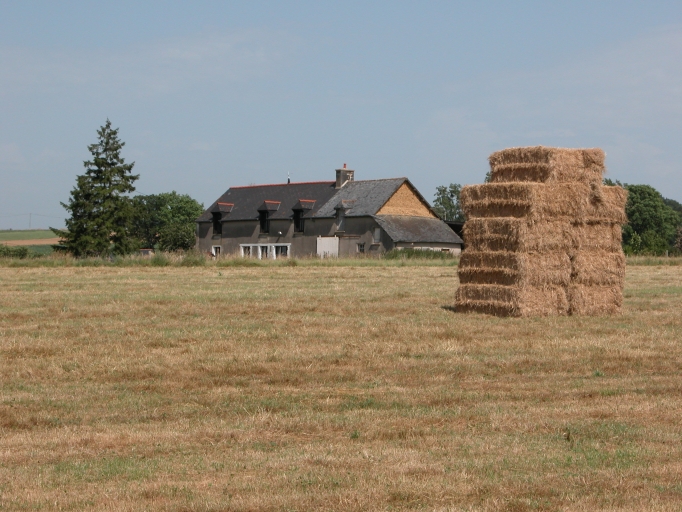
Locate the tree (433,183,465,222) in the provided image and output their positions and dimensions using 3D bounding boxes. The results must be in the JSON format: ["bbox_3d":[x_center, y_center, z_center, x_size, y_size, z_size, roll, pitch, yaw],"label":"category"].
[{"bbox_3d":[13.200,-4.200,275.000,5.200,9.300,5.200,0,0,0],"label":"tree"}]

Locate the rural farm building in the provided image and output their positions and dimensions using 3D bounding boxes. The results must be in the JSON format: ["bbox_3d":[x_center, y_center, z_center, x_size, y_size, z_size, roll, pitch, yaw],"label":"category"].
[{"bbox_3d":[-1.850,-4.100,219.400,7.400,8.800,36.500,0,0,-32],"label":"rural farm building"}]

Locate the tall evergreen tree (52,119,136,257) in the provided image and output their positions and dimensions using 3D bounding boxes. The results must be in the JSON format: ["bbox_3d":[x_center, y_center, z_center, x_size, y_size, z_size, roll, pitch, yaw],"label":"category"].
[{"bbox_3d":[-23.800,-6.450,222.000,8.350,13.500,8.000,0,0,0],"label":"tall evergreen tree"}]

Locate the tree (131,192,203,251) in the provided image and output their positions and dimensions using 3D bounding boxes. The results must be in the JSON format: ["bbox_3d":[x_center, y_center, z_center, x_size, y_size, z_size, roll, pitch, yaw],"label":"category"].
[{"bbox_3d":[-19.100,-3.300,250.000,8.000,7.300,7.500,0,0,0],"label":"tree"}]

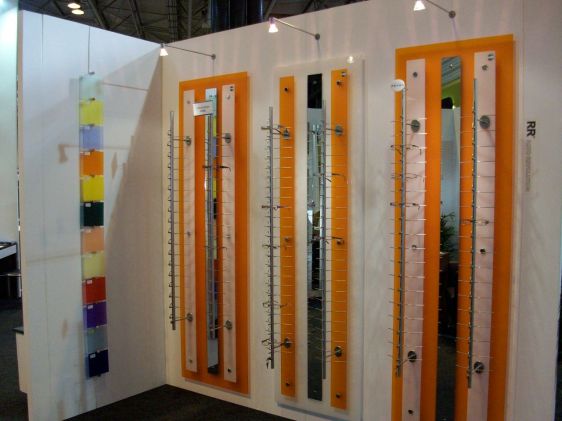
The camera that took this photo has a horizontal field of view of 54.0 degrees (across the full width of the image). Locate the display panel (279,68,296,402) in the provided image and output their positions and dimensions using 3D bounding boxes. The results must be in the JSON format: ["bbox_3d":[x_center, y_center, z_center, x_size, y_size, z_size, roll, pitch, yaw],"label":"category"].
[{"bbox_3d":[0.041,0.174,3.365,0.098,1.948,0.020,2,4,35],"label":"display panel"}]

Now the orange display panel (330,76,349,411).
[{"bbox_3d":[0.332,0.185,3.164,0.098,1.948,0.020,2,4,35],"label":"orange display panel"}]

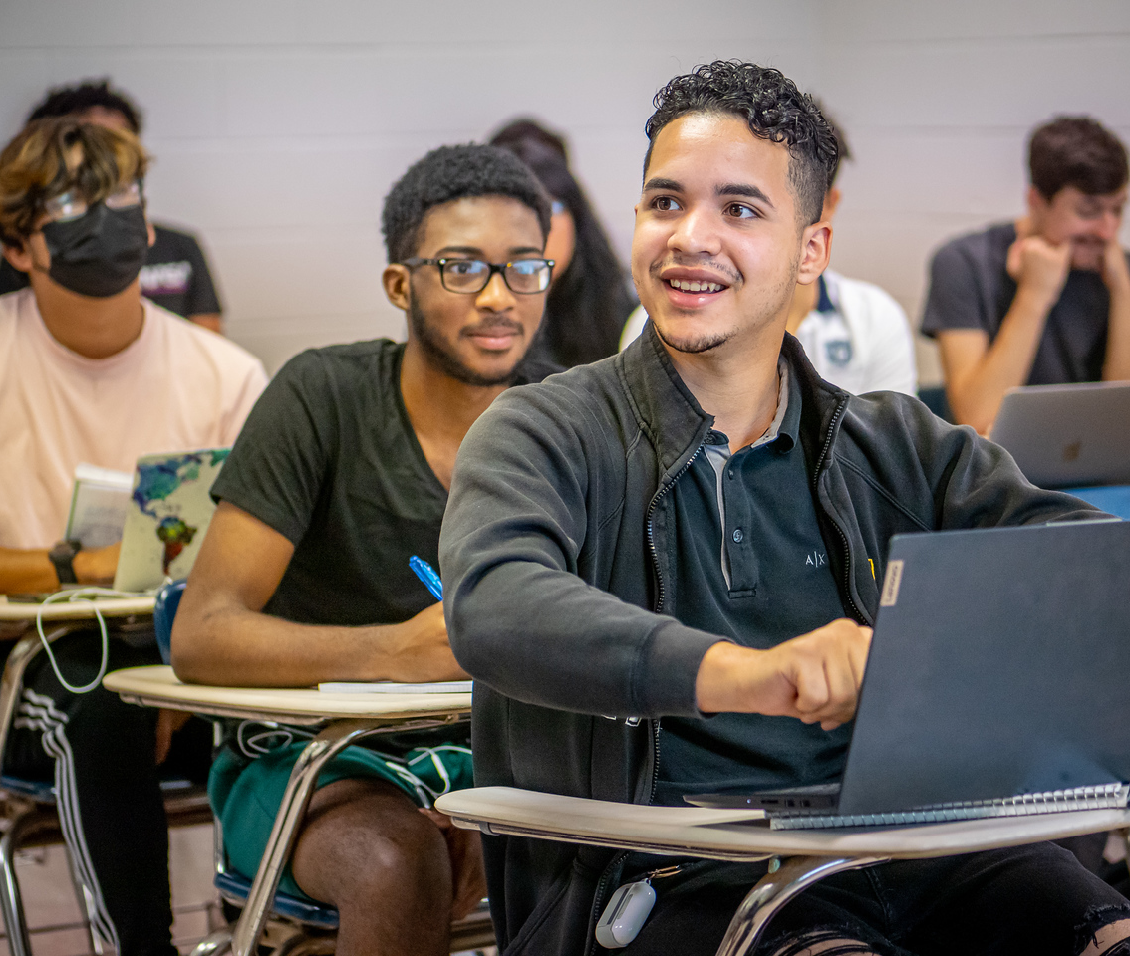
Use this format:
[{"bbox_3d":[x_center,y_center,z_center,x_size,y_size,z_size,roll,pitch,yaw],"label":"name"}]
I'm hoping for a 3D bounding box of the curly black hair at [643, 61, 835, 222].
[{"bbox_3d":[0.155,-0.277,2.770,0.170,0.180,0.210,6,1,20],"label":"curly black hair"}]

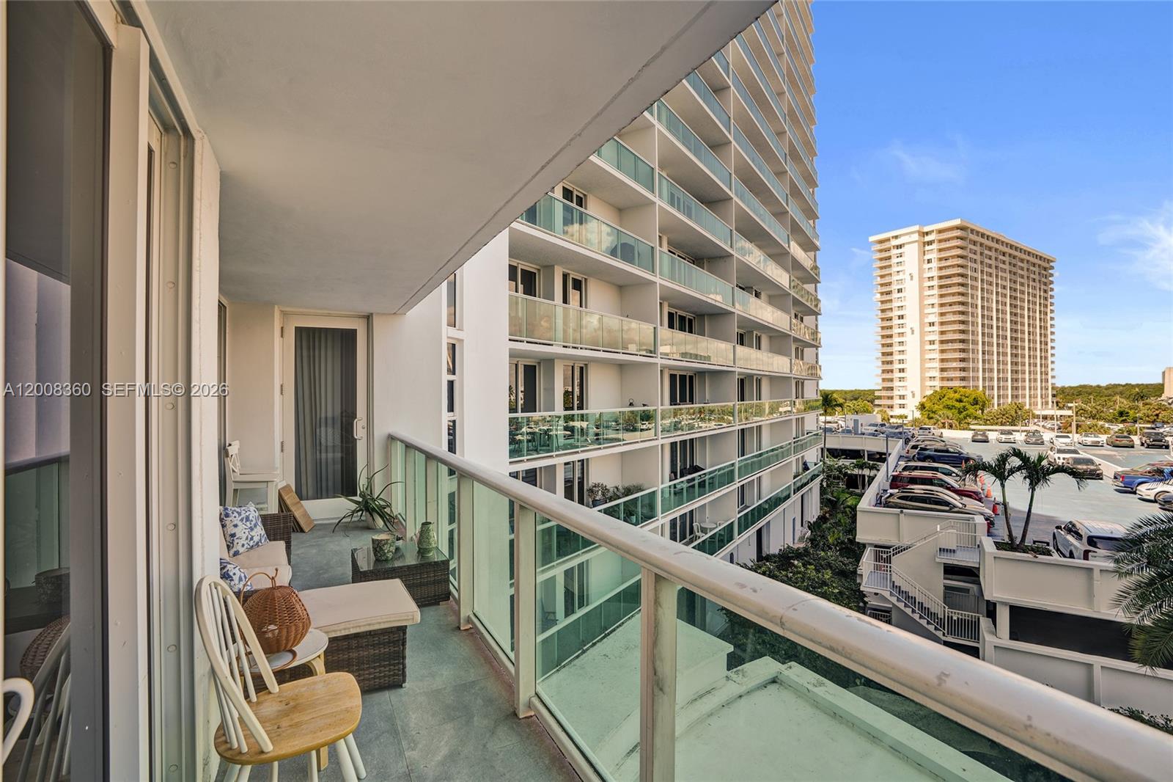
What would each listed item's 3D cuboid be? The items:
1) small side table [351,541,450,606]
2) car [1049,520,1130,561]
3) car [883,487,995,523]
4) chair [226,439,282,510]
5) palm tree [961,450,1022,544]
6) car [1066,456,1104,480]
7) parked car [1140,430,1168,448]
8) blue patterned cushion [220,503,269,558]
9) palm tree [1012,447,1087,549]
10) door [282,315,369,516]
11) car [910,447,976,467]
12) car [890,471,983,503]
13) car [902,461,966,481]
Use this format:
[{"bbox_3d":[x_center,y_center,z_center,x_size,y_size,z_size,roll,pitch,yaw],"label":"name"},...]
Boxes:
[{"bbox_3d":[-1.399,1.372,3.893,0.590,0.320,0.600,0,0,-28],"label":"small side table"},{"bbox_3d":[20.260,6.160,20.660,1.950,1.780,4.950,0,0,34],"label":"car"},{"bbox_3d":[17.643,5.783,26.300,4.650,1.620,1.850,-1,0,34],"label":"car"},{"bbox_3d":[-3.490,1.047,5.459,0.450,1.010,0.440,0,0,-24],"label":"chair"},{"bbox_3d":[14.440,3.759,18.600,1.950,3.250,1.950,-1,0,34],"label":"palm tree"},{"bbox_3d":[41.760,6.390,43.730,1.830,1.450,4.700,0,0,34],"label":"car"},{"bbox_3d":[72.200,6.100,66.200,1.900,1.870,4.600,0,0,34],"label":"parked car"},{"bbox_3d":[-2.600,1.035,3.940,0.130,0.370,0.370,-20,-2,4],"label":"blue patterned cushion"},{"bbox_3d":[19.600,4.550,22.100,2.500,4.300,2.500,0,0,34],"label":"palm tree"},{"bbox_3d":[-3.070,0.310,6.150,0.940,2.400,0.080,0,0,-27],"label":"door"},{"bbox_3d":[31.523,5.806,45.500,4.850,1.700,1.920,-1,0,34],"label":"car"},{"bbox_3d":[22.050,6.180,32.930,4.950,1.800,1.940,0,0,34],"label":"car"},{"bbox_3d":[25.030,6.160,37.200,4.950,1.800,1.930,0,0,34],"label":"car"}]

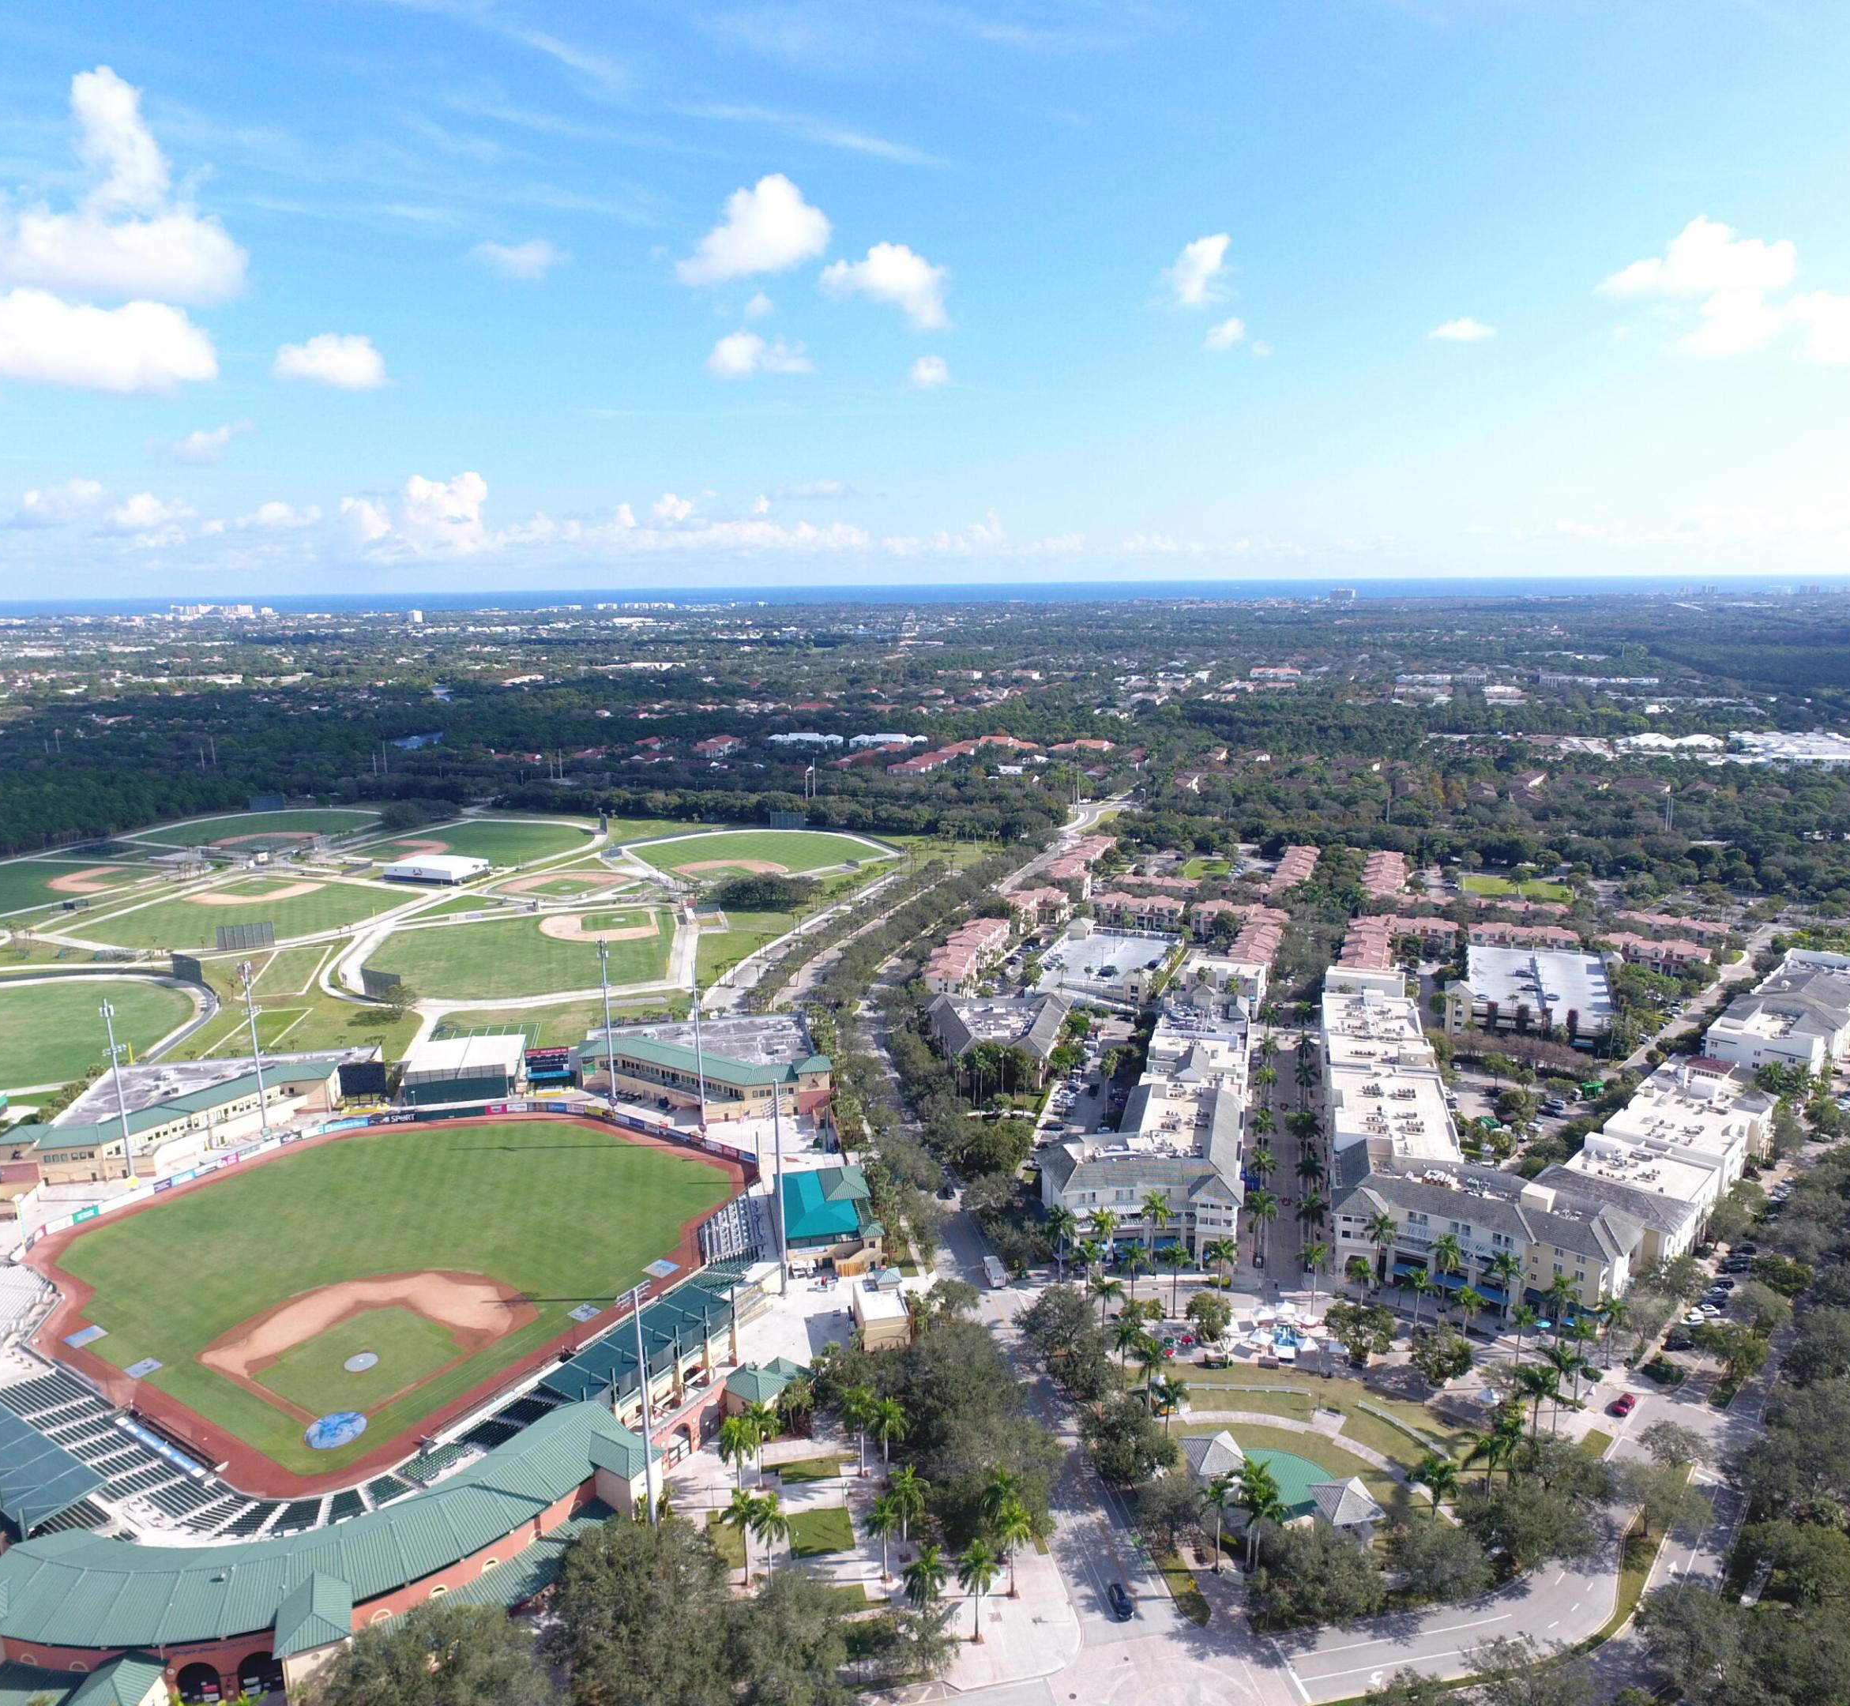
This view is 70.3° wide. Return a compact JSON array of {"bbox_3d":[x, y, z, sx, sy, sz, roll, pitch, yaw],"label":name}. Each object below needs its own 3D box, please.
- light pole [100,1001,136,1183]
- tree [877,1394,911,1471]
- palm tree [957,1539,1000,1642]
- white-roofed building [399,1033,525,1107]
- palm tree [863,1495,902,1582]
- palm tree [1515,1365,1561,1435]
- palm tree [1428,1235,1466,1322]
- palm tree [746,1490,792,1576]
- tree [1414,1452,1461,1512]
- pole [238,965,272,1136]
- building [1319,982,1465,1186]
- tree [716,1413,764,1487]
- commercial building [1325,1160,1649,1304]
[{"bbox_3d":[-170.970,51.460,279.200,1.800,42.100,5.500,7,14,32],"label":"light pole"},{"bbox_3d":[-5.375,82.195,182.729,5.300,13.400,5.300,-1,12,0],"label":"tree"},{"bbox_3d":[6.213,87.623,155.736,5.100,13.500,5.100,-1,12,0],"label":"palm tree"},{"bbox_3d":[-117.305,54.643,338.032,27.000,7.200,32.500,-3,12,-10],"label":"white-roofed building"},{"bbox_3d":[-5.010,86.629,165.911,4.800,11.600,4.800,-1,12,0],"label":"palm tree"},{"bbox_3d":[88.700,79.844,190.372,6.923,12.376,6.923,-1,12,0],"label":"palm tree"},{"bbox_3d":[88.694,71.892,223.829,5.900,14.000,5.900,-1,12,0],"label":"palm tree"},{"bbox_3d":[-19.610,86.890,165.910,5.900,14.100,5.900,-1,12,0],"label":"palm tree"},{"bbox_3d":[67.098,83.981,172.487,6.500,12.000,6.500,-1,12,0],"label":"tree"},{"bbox_3d":[-151.527,45.544,298.348,3.600,42.000,2.000,-9,14,-33],"label":"pole"},{"bbox_3d":[106.110,55.620,307.110,23.200,14.200,103.000,2,12,15],"label":"building"},{"bbox_3d":[-25.710,83.810,181.510,5.800,14.000,5.800,-1,12,0],"label":"tree"},{"bbox_3d":[99.165,68.236,232.016,45.500,18.000,24.000,7,14,34],"label":"commercial building"}]

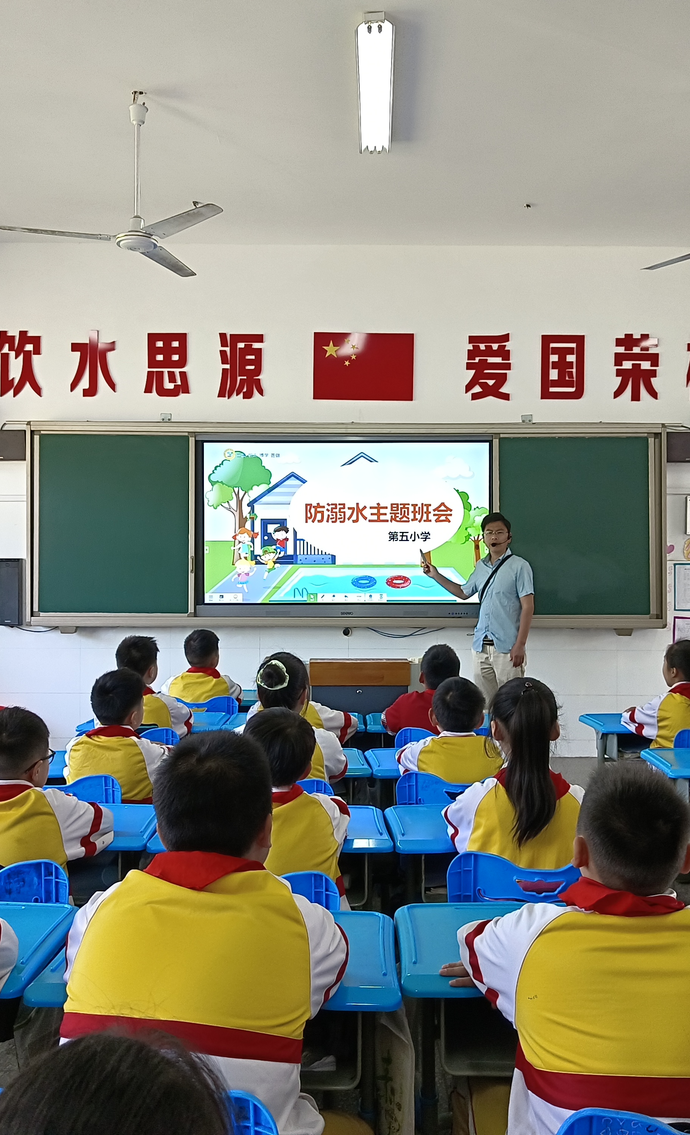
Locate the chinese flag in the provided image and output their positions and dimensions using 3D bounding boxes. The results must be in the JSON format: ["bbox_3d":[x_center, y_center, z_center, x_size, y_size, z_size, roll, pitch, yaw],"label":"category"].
[{"bbox_3d":[0.128,-1.363,6.830,0.680,0.465,0.020,0,0,0],"label":"chinese flag"}]

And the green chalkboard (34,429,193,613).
[{"bbox_3d":[-1.554,-0.284,6.710,1.040,1.210,0.040,0,0,0],"label":"green chalkboard"}]

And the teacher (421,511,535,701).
[{"bbox_3d":[0.800,0.500,5.850,0.630,1.640,0.420,0,0,33],"label":"teacher"}]

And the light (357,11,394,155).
[{"bbox_3d":[0.139,-2.165,4.590,0.160,0.080,1.220,0,0,2],"label":"light"}]

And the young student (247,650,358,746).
[{"bbox_3d":[-0.191,0.800,4.221,0.440,0.980,0.560,0,0,6],"label":"young student"}]

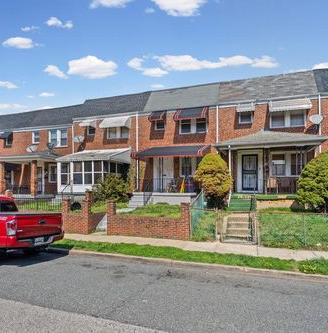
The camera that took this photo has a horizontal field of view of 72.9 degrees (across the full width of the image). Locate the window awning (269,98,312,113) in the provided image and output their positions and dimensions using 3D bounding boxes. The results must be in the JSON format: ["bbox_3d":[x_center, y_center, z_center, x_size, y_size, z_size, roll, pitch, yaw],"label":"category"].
[{"bbox_3d":[6.667,-3.297,11.788,1.857,0.720,0.720,-1,-3,18],"label":"window awning"}]

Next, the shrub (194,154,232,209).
[{"bbox_3d":[2.270,0.640,10.150,1.650,2.450,1.650,-1,-1,19],"label":"shrub"}]

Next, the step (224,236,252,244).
[{"bbox_3d":[2.452,2.428,7.351,0.952,0.170,0.350,-1,-3,18],"label":"step"}]

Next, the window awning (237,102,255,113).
[{"bbox_3d":[4.646,-3.293,12.623,0.950,0.580,0.550,-1,-2,18],"label":"window awning"}]

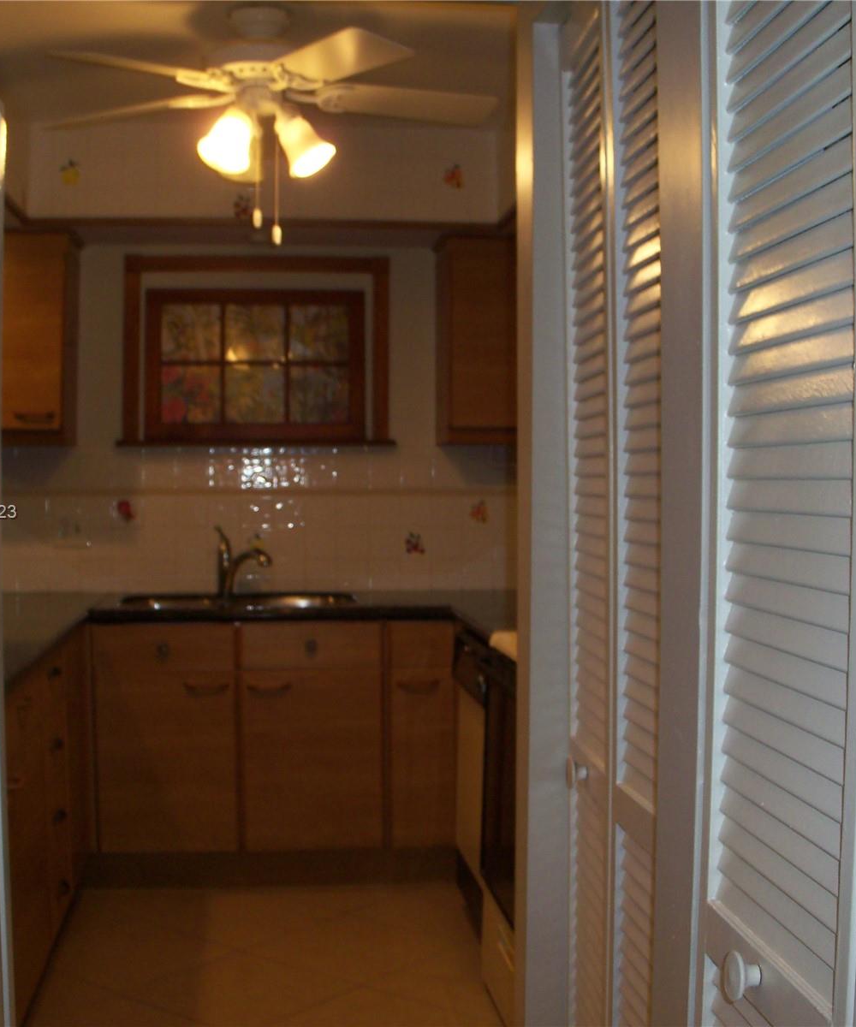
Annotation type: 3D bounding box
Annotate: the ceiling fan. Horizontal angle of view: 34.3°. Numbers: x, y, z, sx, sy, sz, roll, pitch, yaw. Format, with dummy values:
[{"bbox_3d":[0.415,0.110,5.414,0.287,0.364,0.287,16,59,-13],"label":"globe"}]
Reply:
[{"bbox_3d":[-0.438,-1.088,3.579,1.260,0.438,1.240,0,2,-7],"label":"ceiling fan"}]

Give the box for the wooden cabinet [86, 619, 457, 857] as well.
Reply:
[{"bbox_3d":[-0.544,0.730,4.879,1.217,0.782,0.600,0,2,-7],"label":"wooden cabinet"}]

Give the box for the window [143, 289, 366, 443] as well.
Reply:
[{"bbox_3d":[-0.657,-0.559,5.284,0.836,0.584,0.080,0,2,-7],"label":"window"}]

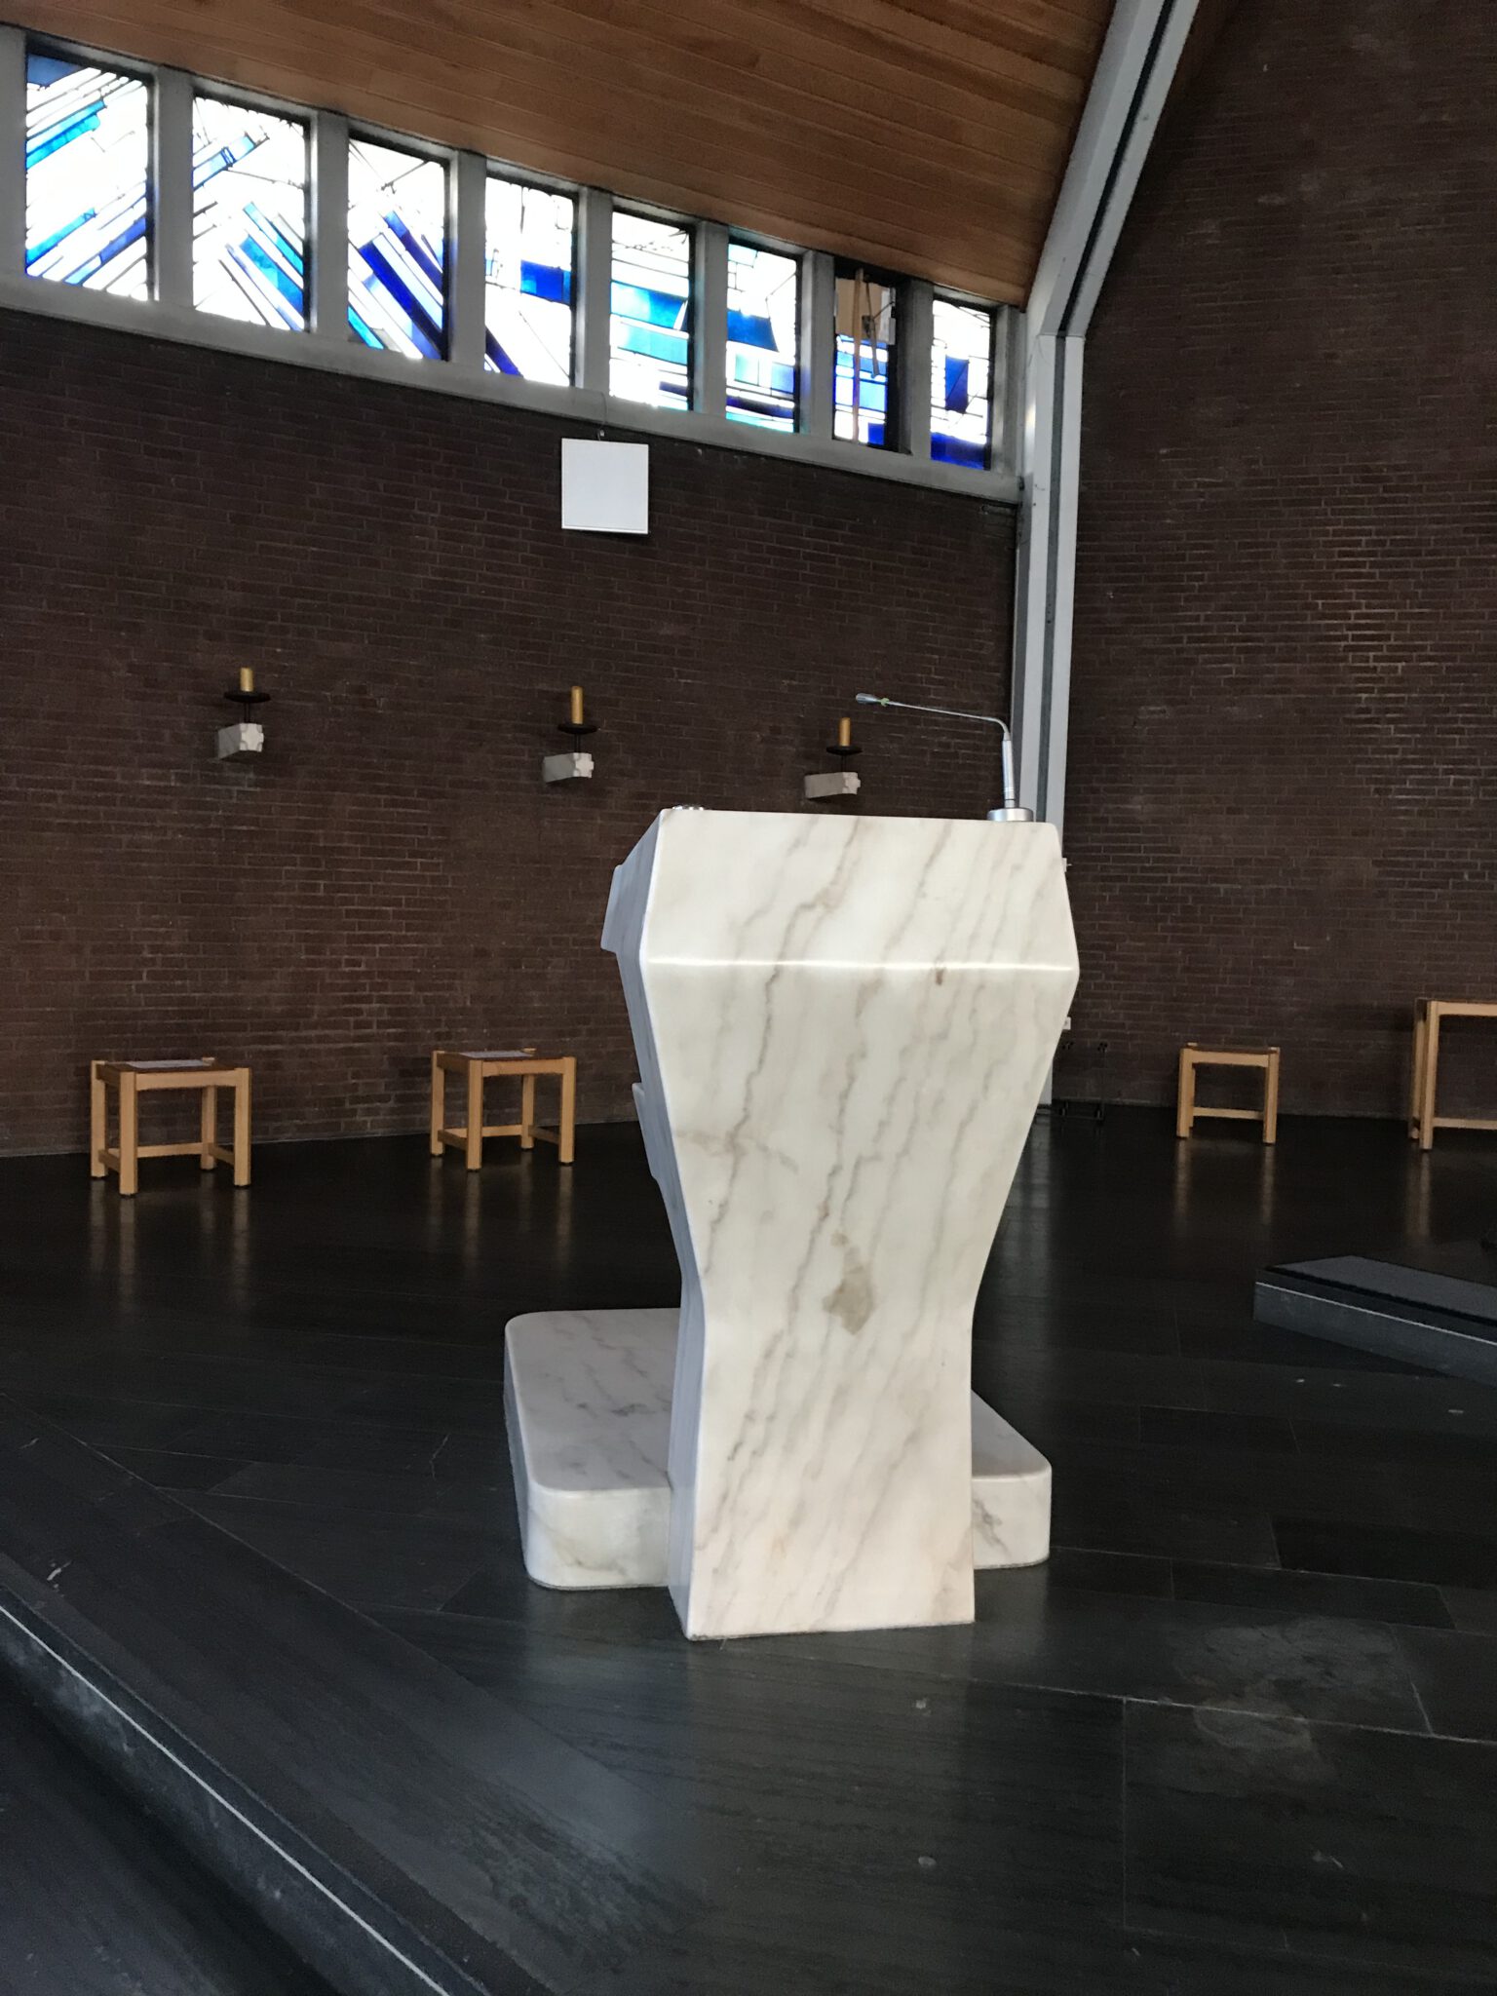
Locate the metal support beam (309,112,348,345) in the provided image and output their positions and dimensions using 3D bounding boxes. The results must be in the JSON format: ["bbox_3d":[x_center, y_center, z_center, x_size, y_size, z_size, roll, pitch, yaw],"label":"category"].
[{"bbox_3d":[-2.041,-3.708,7.822,0.163,1.050,0.190,-1,5,-32],"label":"metal support beam"}]

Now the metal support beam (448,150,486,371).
[{"bbox_3d":[-1.440,-3.760,8.266,0.148,1.060,0.148,-1,5,-32],"label":"metal support beam"}]

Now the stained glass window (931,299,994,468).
[{"bbox_3d":[1.295,-3.781,9.992,0.565,0.990,0.100,-1,5,-32],"label":"stained glass window"}]

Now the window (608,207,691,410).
[{"bbox_3d":[-0.561,-3.766,8.880,0.551,1.009,0.067,-1,5,-32],"label":"window"}]

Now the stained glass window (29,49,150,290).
[{"bbox_3d":[-3.000,-3.721,7.357,0.551,1.009,0.067,-1,5,-32],"label":"stained glass window"}]

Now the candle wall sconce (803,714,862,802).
[{"bbox_3d":[0.491,-1.380,9.295,0.225,0.433,0.390,-1,5,-32],"label":"candle wall sconce"}]

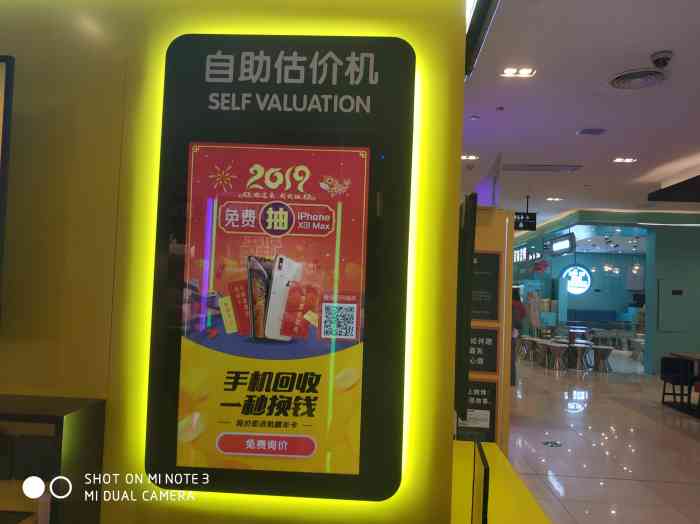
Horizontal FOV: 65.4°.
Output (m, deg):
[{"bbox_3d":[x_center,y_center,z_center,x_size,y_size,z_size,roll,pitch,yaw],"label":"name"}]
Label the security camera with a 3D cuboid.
[{"bbox_3d":[2.301,-1.473,4.032,0.145,0.100,0.145,2,-3,4],"label":"security camera"}]

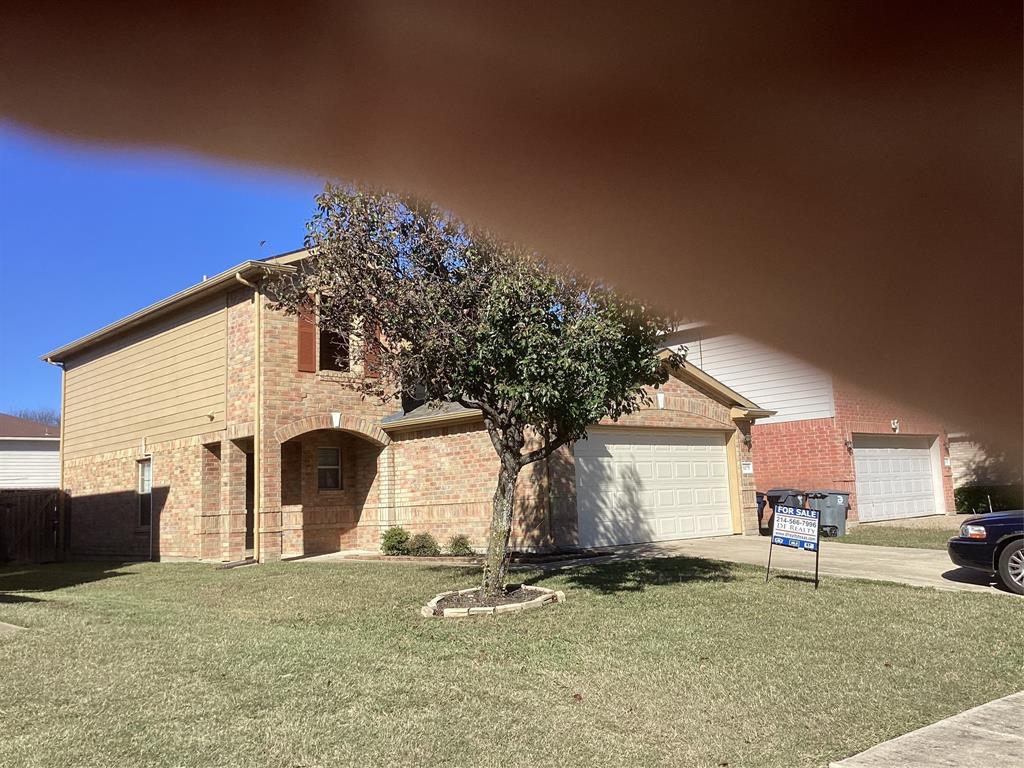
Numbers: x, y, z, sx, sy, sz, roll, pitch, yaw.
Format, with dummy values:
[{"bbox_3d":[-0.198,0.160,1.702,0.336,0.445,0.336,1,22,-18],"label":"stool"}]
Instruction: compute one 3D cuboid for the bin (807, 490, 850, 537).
[{"bbox_3d":[7.361,3.012,21.354,0.820,1.080,0.650,5,-10,-43],"label":"bin"}]

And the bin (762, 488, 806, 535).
[{"bbox_3d":[6.617,3.099,22.175,0.650,1.080,0.820,-9,-10,40],"label":"bin"}]

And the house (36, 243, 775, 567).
[{"bbox_3d":[-3.549,0.343,22.434,9.950,7.200,16.500,5,-10,-43],"label":"house"}]

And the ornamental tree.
[{"bbox_3d":[-0.392,-0.106,10.439,4.500,5.100,4.500,-2,-7,0],"label":"ornamental tree"}]

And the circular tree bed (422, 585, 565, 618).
[{"bbox_3d":[-0.208,2.454,10.300,1.600,0.150,1.600,-2,-7,0],"label":"circular tree bed"}]

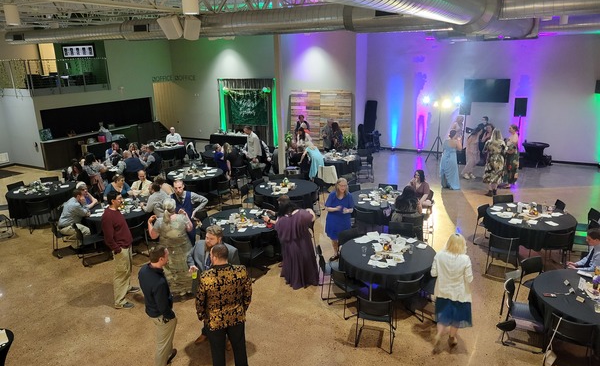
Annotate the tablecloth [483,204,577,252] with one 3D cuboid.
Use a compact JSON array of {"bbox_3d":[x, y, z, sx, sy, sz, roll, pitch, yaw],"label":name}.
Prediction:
[{"bbox_3d":[4.399,0.984,8.682,1.550,0.760,1.550,-1,16,0],"label":"tablecloth"}]

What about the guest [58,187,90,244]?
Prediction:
[{"bbox_3d":[-4.662,0.763,9.423,0.800,1.220,0.520,-7,17,-19],"label":"guest"}]

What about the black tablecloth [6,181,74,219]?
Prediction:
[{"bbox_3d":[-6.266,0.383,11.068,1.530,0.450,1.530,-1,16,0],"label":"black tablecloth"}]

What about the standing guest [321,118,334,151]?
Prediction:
[{"bbox_3d":[1.028,-1.283,15.224,0.520,1.760,0.400,-3,16,-5],"label":"standing guest"}]

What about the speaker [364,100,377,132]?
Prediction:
[{"bbox_3d":[2.751,-2.568,17.538,0.420,1.300,0.380,12,18,27],"label":"speaker"}]

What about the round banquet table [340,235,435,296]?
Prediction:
[{"bbox_3d":[1.407,1.454,7.256,1.530,0.760,1.530,-2,16,0],"label":"round banquet table"}]

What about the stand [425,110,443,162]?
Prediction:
[{"bbox_3d":[4.876,-1.696,15.780,0.850,1.900,0.800,7,18,28],"label":"stand"}]

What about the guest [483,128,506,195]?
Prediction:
[{"bbox_3d":[5.308,-0.562,12.268,0.580,1.760,0.450,2,16,12],"label":"guest"}]

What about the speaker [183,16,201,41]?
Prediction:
[{"bbox_3d":[-2.573,-3.697,10.786,0.400,0.570,0.360,-10,42,-29],"label":"speaker"}]

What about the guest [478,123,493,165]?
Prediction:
[{"bbox_3d":[5.575,-0.946,13.492,0.500,1.620,0.400,10,20,35],"label":"guest"}]

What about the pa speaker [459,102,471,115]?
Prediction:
[{"bbox_3d":[5.507,-2.577,14.935,0.390,0.600,0.350,7,19,26],"label":"pa speaker"}]

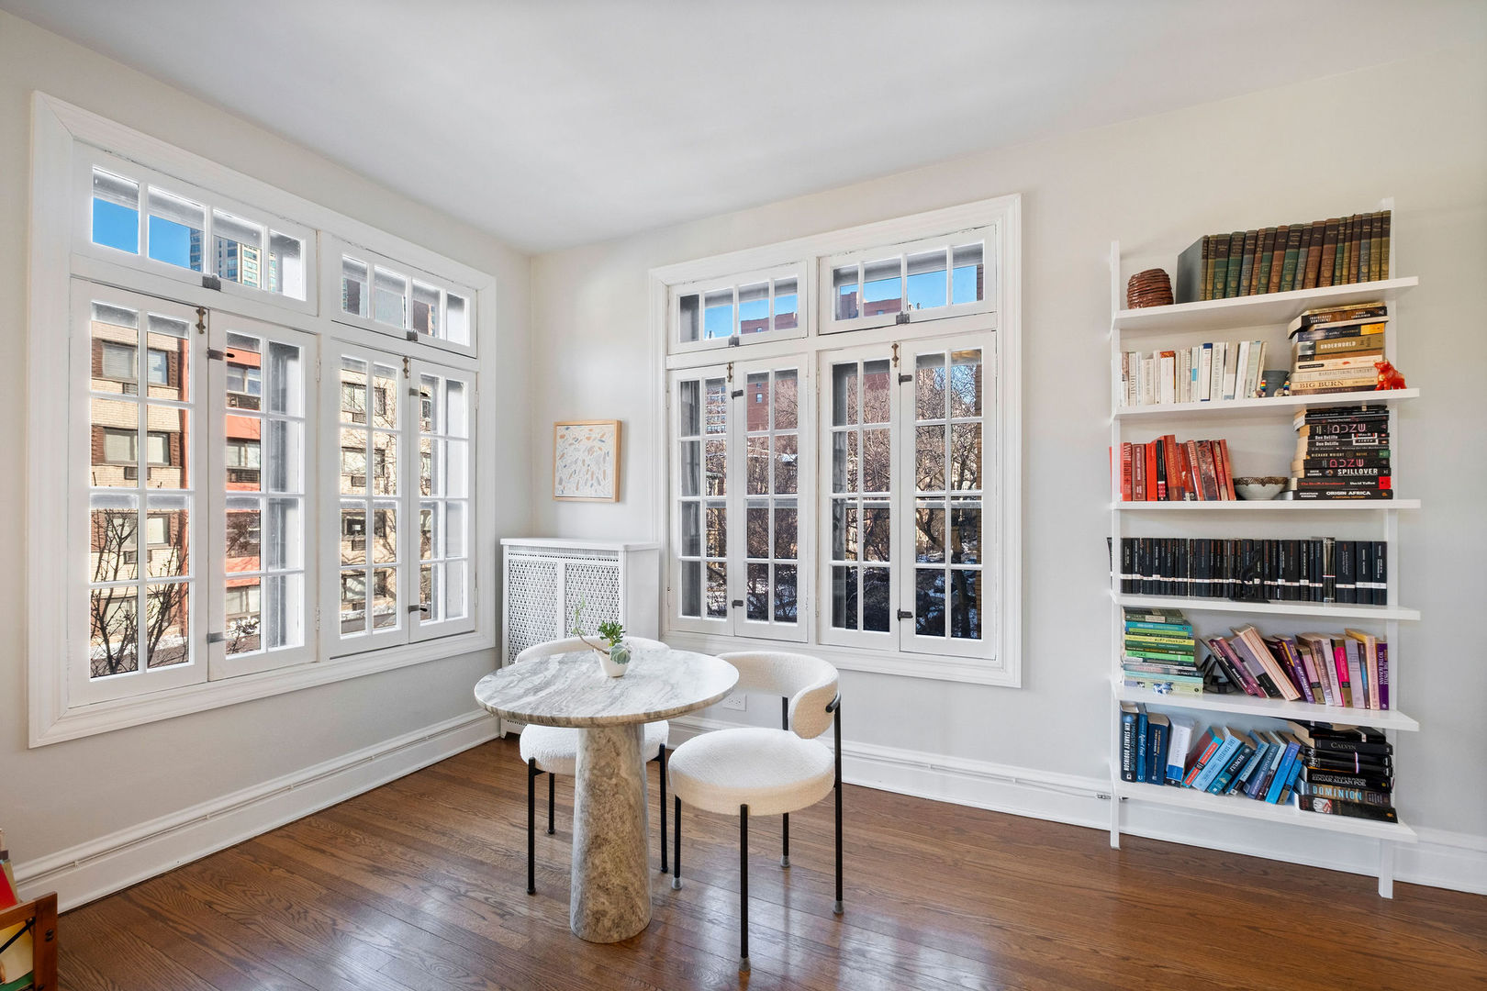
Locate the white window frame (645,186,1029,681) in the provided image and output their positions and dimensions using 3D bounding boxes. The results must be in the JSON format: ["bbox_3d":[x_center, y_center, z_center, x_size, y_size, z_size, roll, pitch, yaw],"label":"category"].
[{"bbox_3d":[0.354,-0.219,3.248,1.870,2.070,0.100,-1,-1,26],"label":"white window frame"}]

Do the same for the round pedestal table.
[{"bbox_3d":[-0.415,0.954,2.086,0.820,0.758,0.820,0,-1,-4],"label":"round pedestal table"}]

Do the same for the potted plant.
[{"bbox_3d":[-0.456,0.457,2.109,0.185,0.235,0.140,0,-1,0],"label":"potted plant"}]

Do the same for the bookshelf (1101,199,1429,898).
[{"bbox_3d":[1.743,0.176,2.315,0.810,2.310,0.405,-1,-1,26],"label":"bookshelf"}]

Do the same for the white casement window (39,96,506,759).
[{"bbox_3d":[-1.839,-0.217,2.909,0.100,2.070,1.860,-1,-1,26],"label":"white casement window"}]

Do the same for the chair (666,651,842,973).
[{"bbox_3d":[0.035,0.952,2.140,0.560,0.760,0.570,0,-1,-30],"label":"chair"}]

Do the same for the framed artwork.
[{"bbox_3d":[-0.907,-0.197,3.825,0.458,0.465,0.040,-1,-1,26],"label":"framed artwork"}]

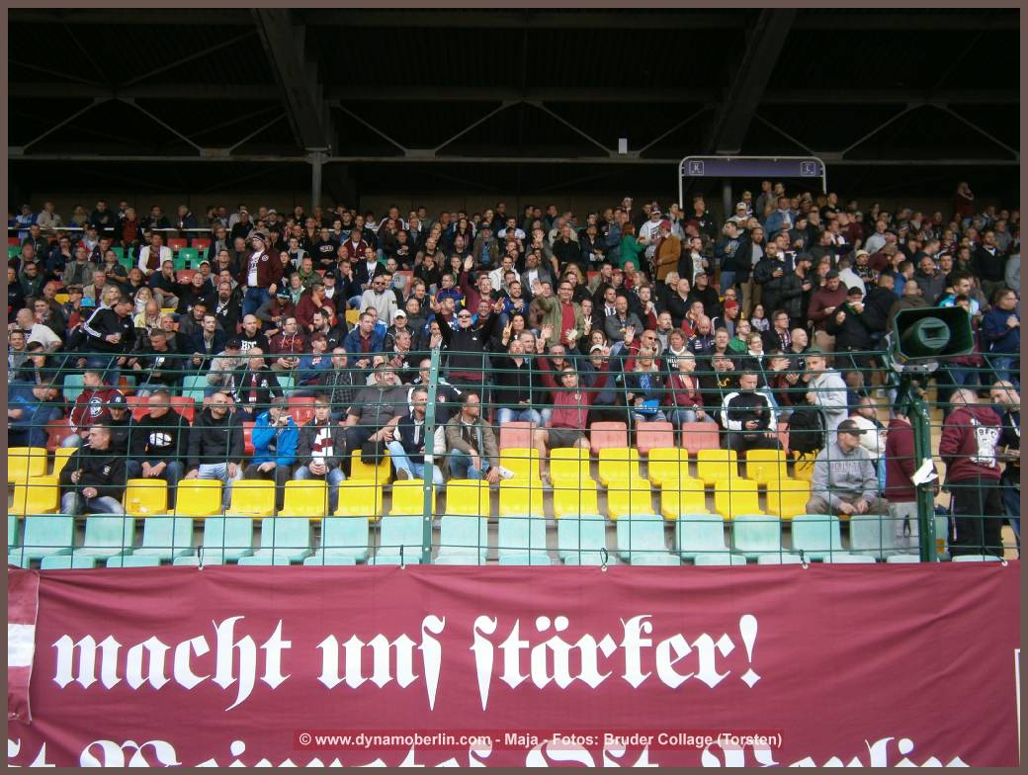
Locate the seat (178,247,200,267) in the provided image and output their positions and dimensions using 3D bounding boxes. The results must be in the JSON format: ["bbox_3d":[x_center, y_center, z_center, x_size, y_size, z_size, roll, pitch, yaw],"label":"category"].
[{"bbox_3d":[-6.544,-2.629,21.500,0.430,0.380,0.400,0,-5,0],"label":"seat"}]

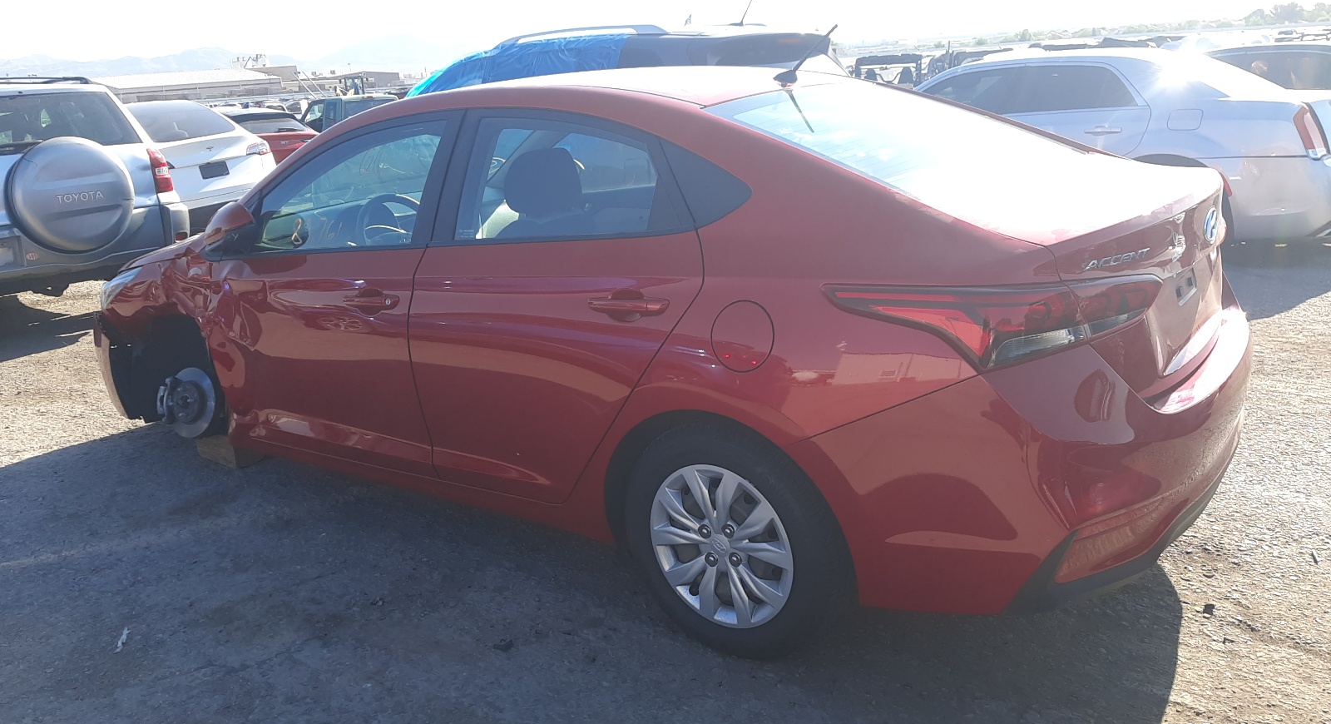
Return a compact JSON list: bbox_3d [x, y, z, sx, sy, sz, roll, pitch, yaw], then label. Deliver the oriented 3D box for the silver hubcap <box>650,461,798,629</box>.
[{"bbox_3d":[0.170,0.439,2.468,0.410,0.410,0.150,8,20,36],"label":"silver hubcap"}]

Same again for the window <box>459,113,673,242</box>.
[{"bbox_3d":[-0.259,-0.482,2.614,0.790,0.370,0.060,8,-5,36],"label":"window"}]

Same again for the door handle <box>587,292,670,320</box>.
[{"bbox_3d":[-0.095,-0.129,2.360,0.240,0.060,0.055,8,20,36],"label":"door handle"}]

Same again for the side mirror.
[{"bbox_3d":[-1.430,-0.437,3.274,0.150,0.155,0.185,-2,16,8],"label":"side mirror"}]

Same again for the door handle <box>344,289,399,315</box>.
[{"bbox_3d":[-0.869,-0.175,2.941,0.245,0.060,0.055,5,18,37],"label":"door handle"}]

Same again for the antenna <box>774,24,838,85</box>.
[{"bbox_3d":[0.394,-0.867,2.845,0.210,0.155,0.055,8,20,36],"label":"antenna"}]

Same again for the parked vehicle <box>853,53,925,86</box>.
[{"bbox_3d":[4.495,-5.196,20.149,1.600,1.900,3.100,0,17,13],"label":"parked vehicle"}]

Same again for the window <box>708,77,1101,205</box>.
[{"bbox_3d":[0.679,-0.628,2.705,0.810,0.090,1.220,29,31,27],"label":"window"}]

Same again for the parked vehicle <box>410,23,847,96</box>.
[{"bbox_3d":[-0.807,-1.955,8.832,4.600,1.700,1.840,8,20,34],"label":"parked vehicle"}]

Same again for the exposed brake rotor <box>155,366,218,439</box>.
[{"bbox_3d":[-1.902,0.167,3.988,0.285,0.280,0.080,3,17,25],"label":"exposed brake rotor"}]

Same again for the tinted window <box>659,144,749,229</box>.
[{"bbox_3d":[0.085,-0.422,2.362,0.290,0.215,0.045,5,-6,30],"label":"tinted window"}]

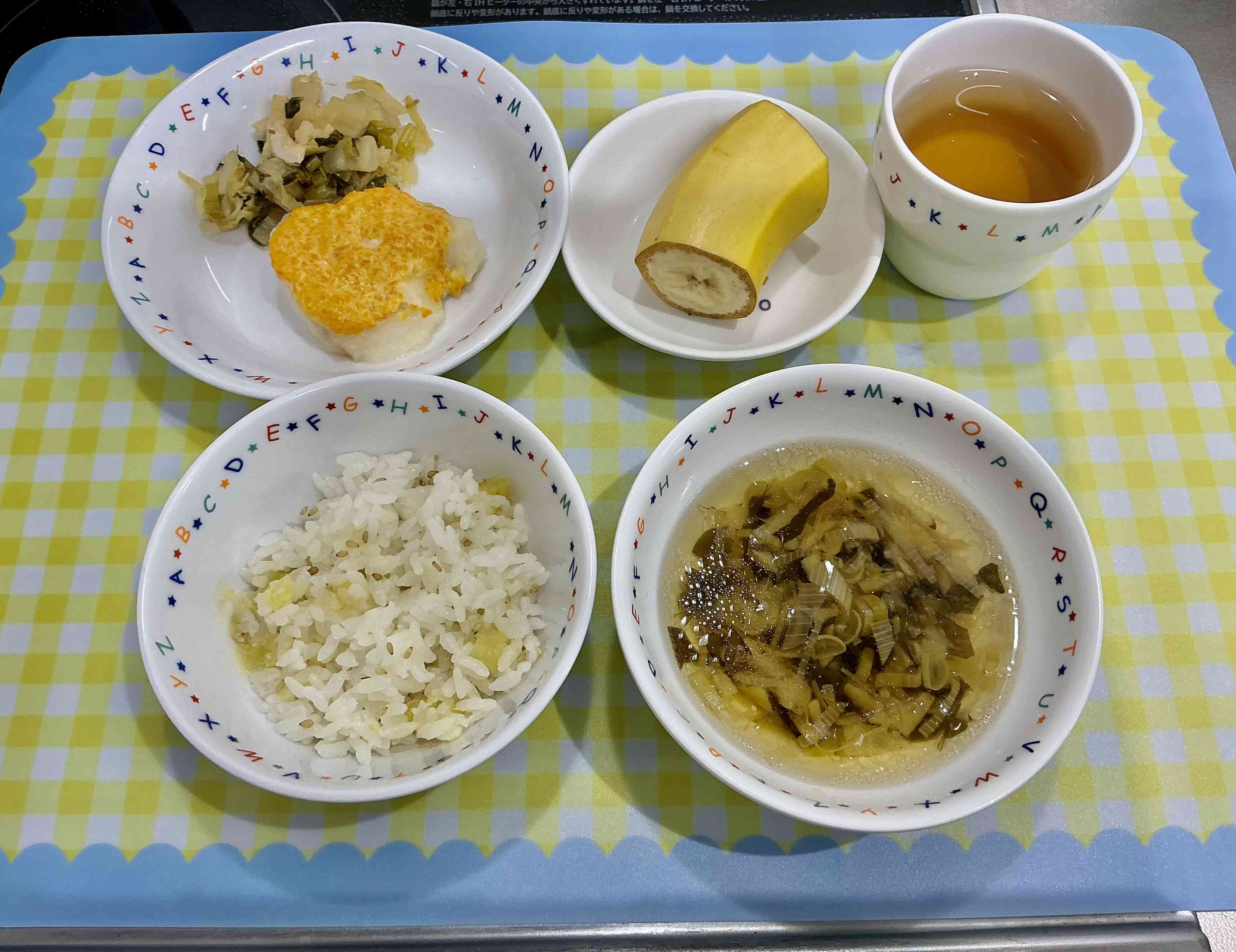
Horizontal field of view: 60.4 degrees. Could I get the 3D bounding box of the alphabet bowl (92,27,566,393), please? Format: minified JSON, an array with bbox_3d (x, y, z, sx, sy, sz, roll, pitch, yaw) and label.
[{"bbox_3d":[-0.086,-0.080,0.344,0.142,0.034,0.142,0,66,1],"label":"alphabet bowl"}]

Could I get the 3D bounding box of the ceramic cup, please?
[{"bbox_3d":[0.114,-0.093,0.333,0.073,0.061,0.073,0,66,1],"label":"ceramic cup"}]

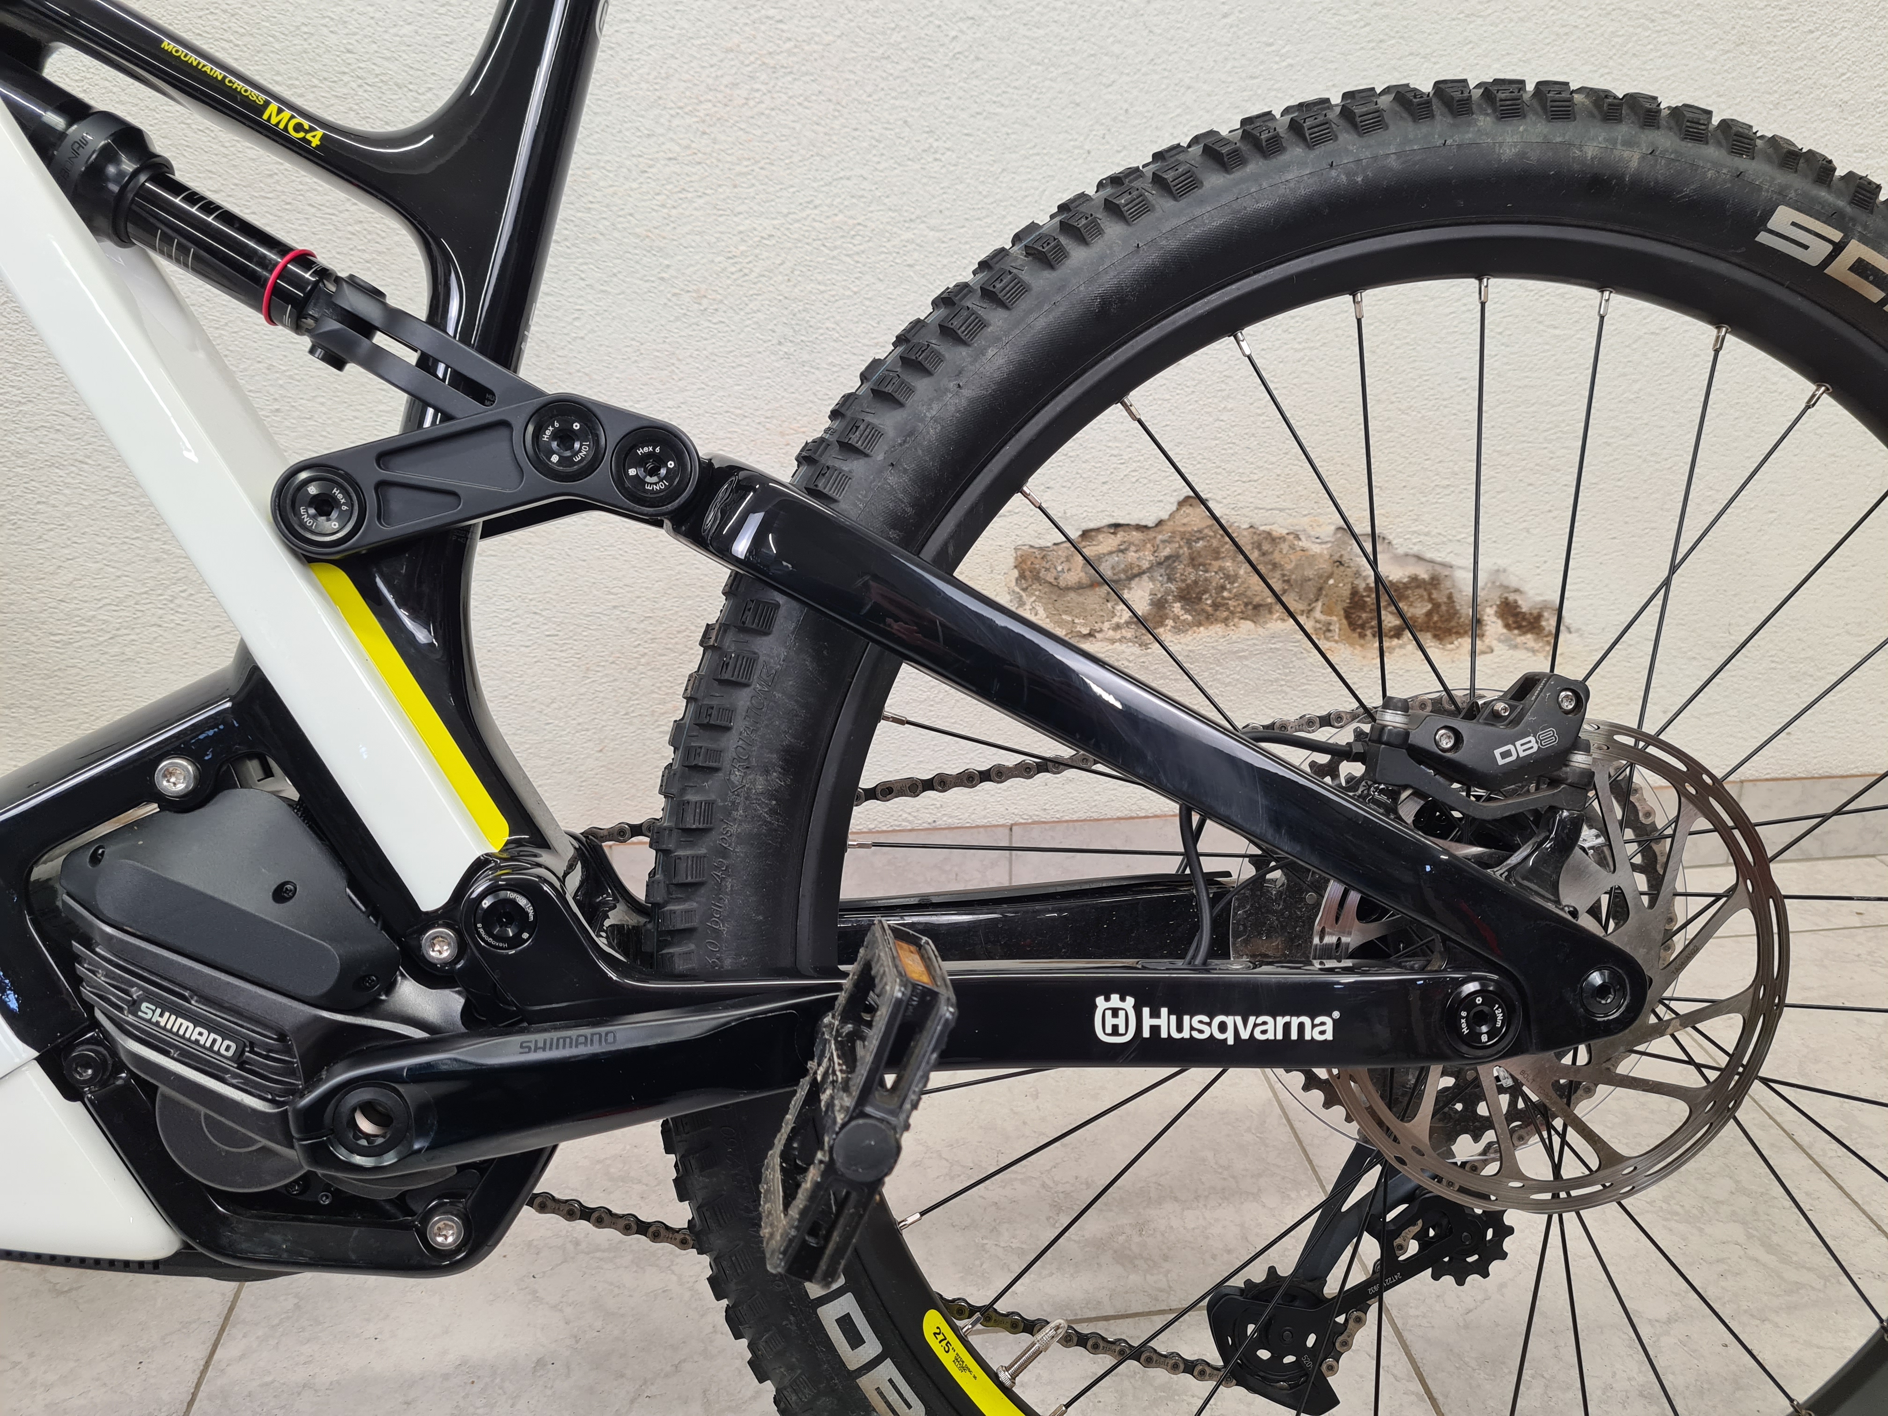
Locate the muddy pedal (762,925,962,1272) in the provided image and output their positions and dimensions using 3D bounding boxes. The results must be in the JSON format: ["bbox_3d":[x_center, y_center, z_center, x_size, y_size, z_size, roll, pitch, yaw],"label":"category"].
[{"bbox_3d":[-0.026,0.117,0.437,0.022,0.091,0.091,22,1,-8],"label":"muddy pedal"}]

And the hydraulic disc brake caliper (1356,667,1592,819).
[{"bbox_3d":[0.200,0.009,0.544,0.088,0.056,0.051,12,3,-7],"label":"hydraulic disc brake caliper"}]

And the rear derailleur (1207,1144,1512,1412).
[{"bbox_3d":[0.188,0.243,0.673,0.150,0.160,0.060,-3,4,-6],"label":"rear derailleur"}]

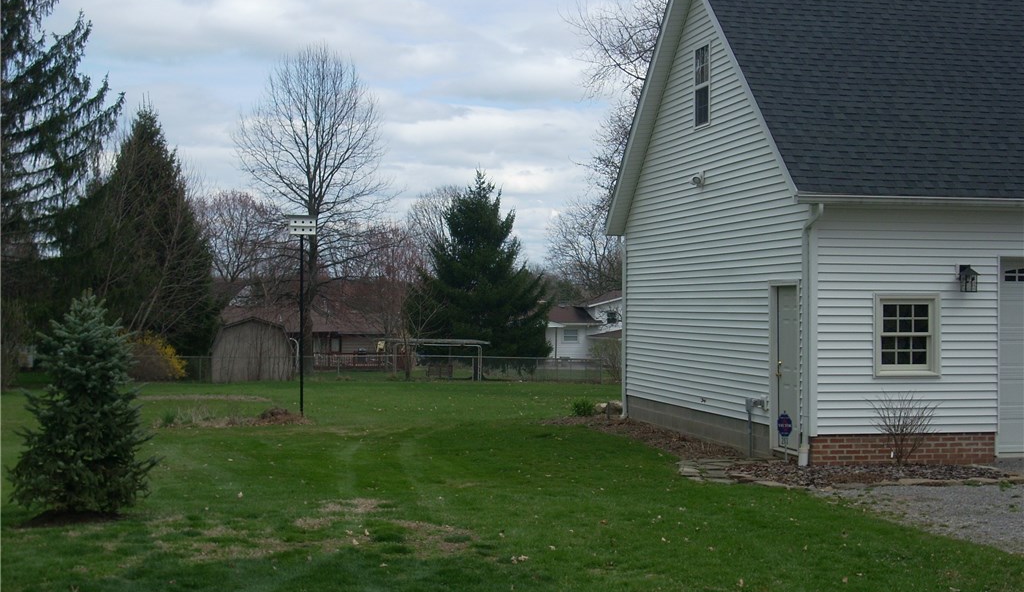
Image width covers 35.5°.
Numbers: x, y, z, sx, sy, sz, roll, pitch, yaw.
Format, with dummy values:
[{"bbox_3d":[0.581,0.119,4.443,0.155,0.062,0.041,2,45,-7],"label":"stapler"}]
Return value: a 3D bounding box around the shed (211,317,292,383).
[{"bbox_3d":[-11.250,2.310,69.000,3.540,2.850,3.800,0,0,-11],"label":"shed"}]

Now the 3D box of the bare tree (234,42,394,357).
[{"bbox_3d":[-10.140,-4.520,82.000,8.210,16.990,8.000,0,0,-11],"label":"bare tree"}]

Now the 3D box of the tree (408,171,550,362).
[{"bbox_3d":[-1.440,-0.960,71.000,6.310,9.250,6.200,0,0,-11],"label":"tree"}]

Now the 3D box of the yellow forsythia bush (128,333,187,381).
[{"bbox_3d":[-14.950,2.550,67.000,2.600,2.030,2.300,0,0,-11],"label":"yellow forsythia bush"}]

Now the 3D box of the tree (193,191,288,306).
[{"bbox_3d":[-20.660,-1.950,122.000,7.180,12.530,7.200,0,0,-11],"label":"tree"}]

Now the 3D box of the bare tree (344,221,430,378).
[{"bbox_3d":[-5.850,0.160,75.000,4.040,7.420,4.000,0,0,-11],"label":"bare tree"}]

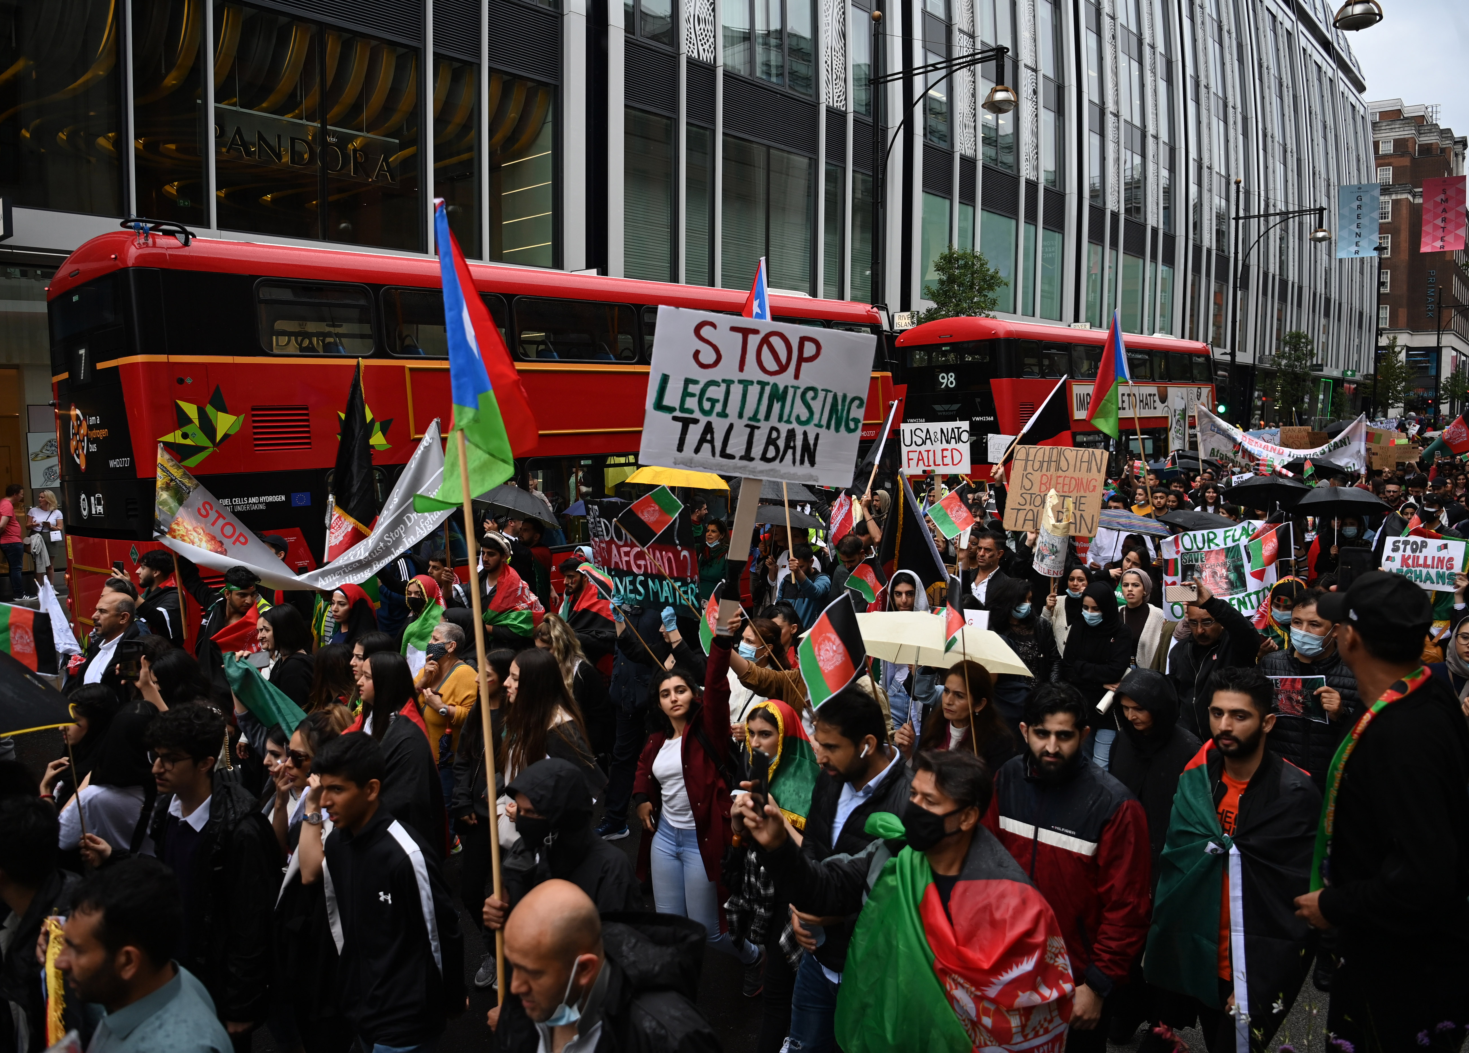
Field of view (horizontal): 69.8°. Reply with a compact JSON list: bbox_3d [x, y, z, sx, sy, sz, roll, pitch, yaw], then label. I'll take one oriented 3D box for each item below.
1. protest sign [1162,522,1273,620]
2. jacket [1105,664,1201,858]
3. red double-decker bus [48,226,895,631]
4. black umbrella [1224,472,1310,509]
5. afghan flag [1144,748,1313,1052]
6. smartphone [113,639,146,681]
[{"bbox_3d":[2.990,0.274,6.500,0.680,0.510,0.060,-4,5,30],"label":"protest sign"},{"bbox_3d":[1.521,0.918,3.800,0.450,0.800,0.330,3,4,38],"label":"jacket"},{"bbox_3d":[-2.119,-0.985,13.426,2.530,4.320,10.800,2,7,45],"label":"red double-decker bus"},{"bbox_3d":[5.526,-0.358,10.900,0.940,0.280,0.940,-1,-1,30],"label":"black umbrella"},{"bbox_3d":[1.510,1.133,3.200,0.500,0.930,0.360,3,6,37],"label":"afghan flag"},{"bbox_3d":[-2.290,0.511,4.000,0.075,0.152,0.012,0,-1,-27],"label":"smartphone"}]

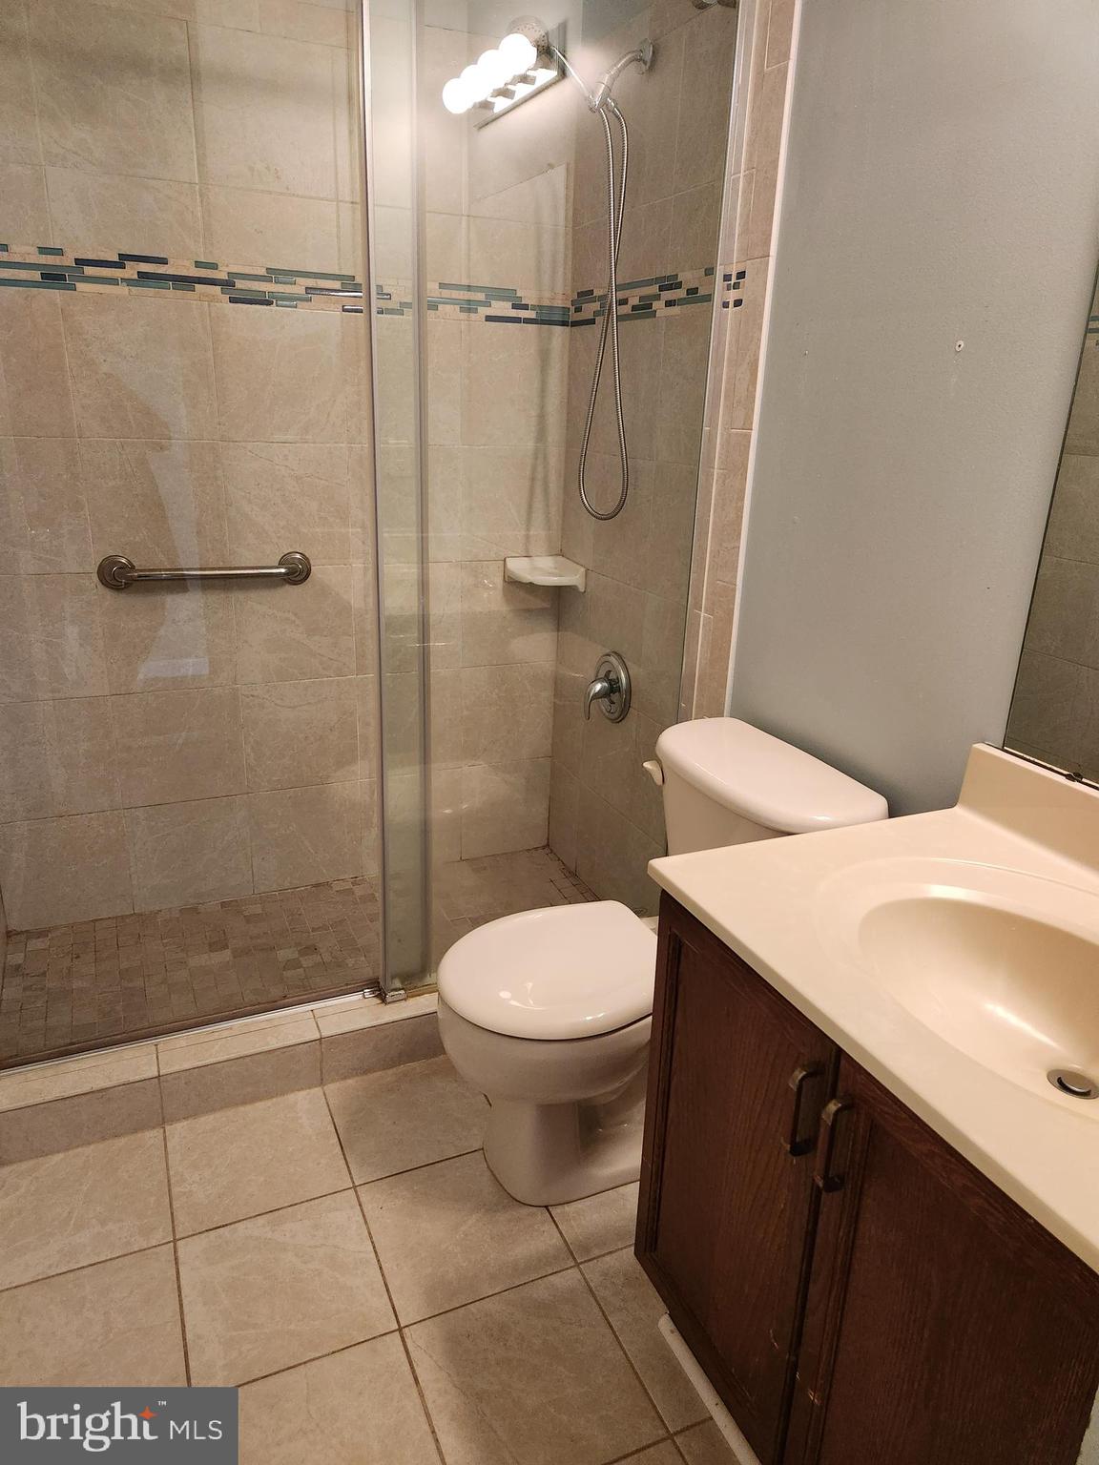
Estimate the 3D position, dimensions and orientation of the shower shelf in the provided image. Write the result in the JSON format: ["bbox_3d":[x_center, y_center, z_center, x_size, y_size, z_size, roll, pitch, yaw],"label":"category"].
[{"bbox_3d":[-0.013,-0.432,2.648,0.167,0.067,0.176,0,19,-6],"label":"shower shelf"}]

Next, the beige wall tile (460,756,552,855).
[{"bbox_3d":[-0.131,0.228,2.939,0.285,0.294,0.010,-6,21,-23],"label":"beige wall tile"}]

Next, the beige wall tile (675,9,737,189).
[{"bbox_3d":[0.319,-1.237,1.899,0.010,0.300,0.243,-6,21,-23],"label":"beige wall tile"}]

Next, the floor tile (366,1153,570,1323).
[{"bbox_3d":[-0.150,0.853,1.679,0.297,0.010,0.297,-6,21,-23],"label":"floor tile"}]

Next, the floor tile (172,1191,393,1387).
[{"bbox_3d":[-0.426,0.884,1.559,0.297,0.010,0.297,-6,21,-23],"label":"floor tile"}]

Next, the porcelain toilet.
[{"bbox_3d":[0.136,0.435,1.805,0.710,0.760,0.465,-6,21,-23],"label":"porcelain toilet"}]

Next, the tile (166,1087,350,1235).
[{"bbox_3d":[-0.556,0.806,1.842,0.302,0.012,0.289,-7,21,-23],"label":"tile"}]

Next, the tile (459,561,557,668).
[{"bbox_3d":[-0.112,-0.340,2.762,0.293,0.297,0.012,-6,21,-23],"label":"tile"}]

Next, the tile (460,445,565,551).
[{"bbox_3d":[-0.099,-0.621,2.648,0.285,0.294,0.010,-6,21,-23],"label":"tile"}]

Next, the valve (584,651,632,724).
[{"bbox_3d":[0.136,-0.111,2.487,0.088,0.180,0.180,-6,21,-23],"label":"valve"}]

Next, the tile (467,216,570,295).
[{"bbox_3d":[-0.081,-1.207,2.462,0.293,0.147,0.012,-6,21,-23],"label":"tile"}]

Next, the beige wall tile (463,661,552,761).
[{"bbox_3d":[-0.122,-0.056,2.860,0.293,0.301,0.012,-6,21,-23],"label":"beige wall tile"}]

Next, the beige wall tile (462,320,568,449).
[{"bbox_3d":[-0.092,-0.912,2.564,0.293,0.302,0.012,-6,21,-23],"label":"beige wall tile"}]

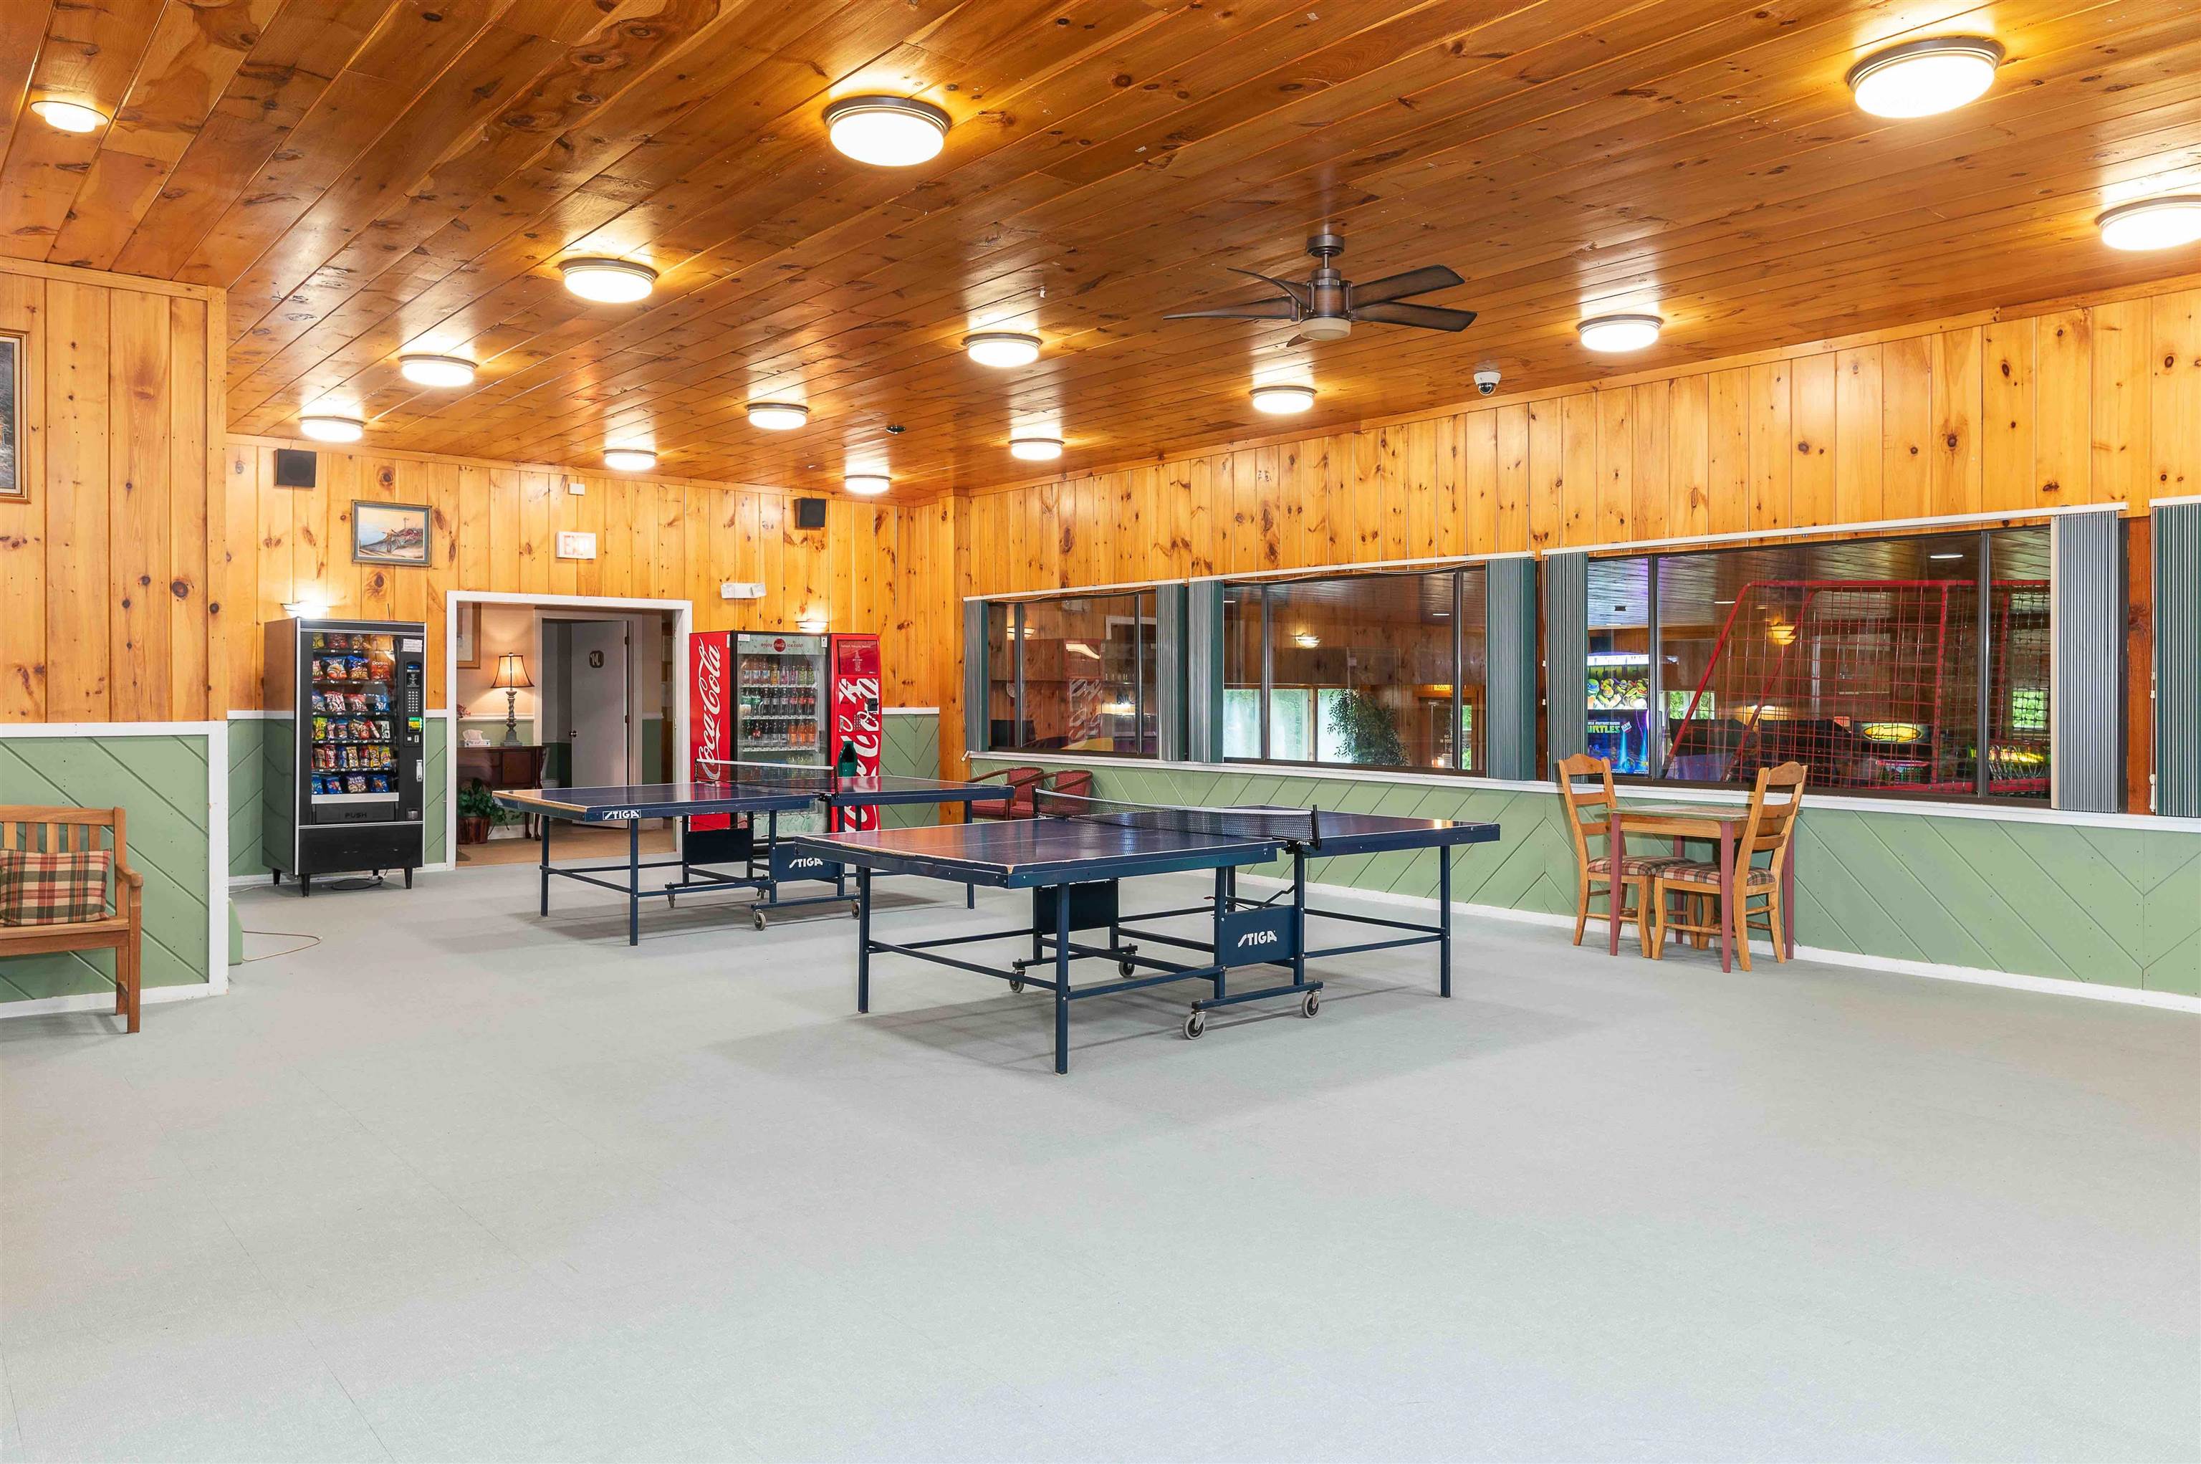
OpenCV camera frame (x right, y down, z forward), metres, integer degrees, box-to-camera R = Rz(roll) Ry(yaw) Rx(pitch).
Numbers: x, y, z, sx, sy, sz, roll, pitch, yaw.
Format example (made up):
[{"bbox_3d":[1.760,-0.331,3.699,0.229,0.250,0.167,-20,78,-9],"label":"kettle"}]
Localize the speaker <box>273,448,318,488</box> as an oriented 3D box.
[{"bbox_3d":[-5.710,-1.860,10.411,0.250,0.250,0.130,-1,2,-40],"label":"speaker"}]

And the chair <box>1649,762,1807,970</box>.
[{"bbox_3d":[3.200,0.662,7.450,0.480,1.020,0.580,-1,2,-40],"label":"chair"}]

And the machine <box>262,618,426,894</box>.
[{"bbox_3d":[-5.255,0.161,10.235,0.810,1.840,0.930,-1,2,-40],"label":"machine"}]

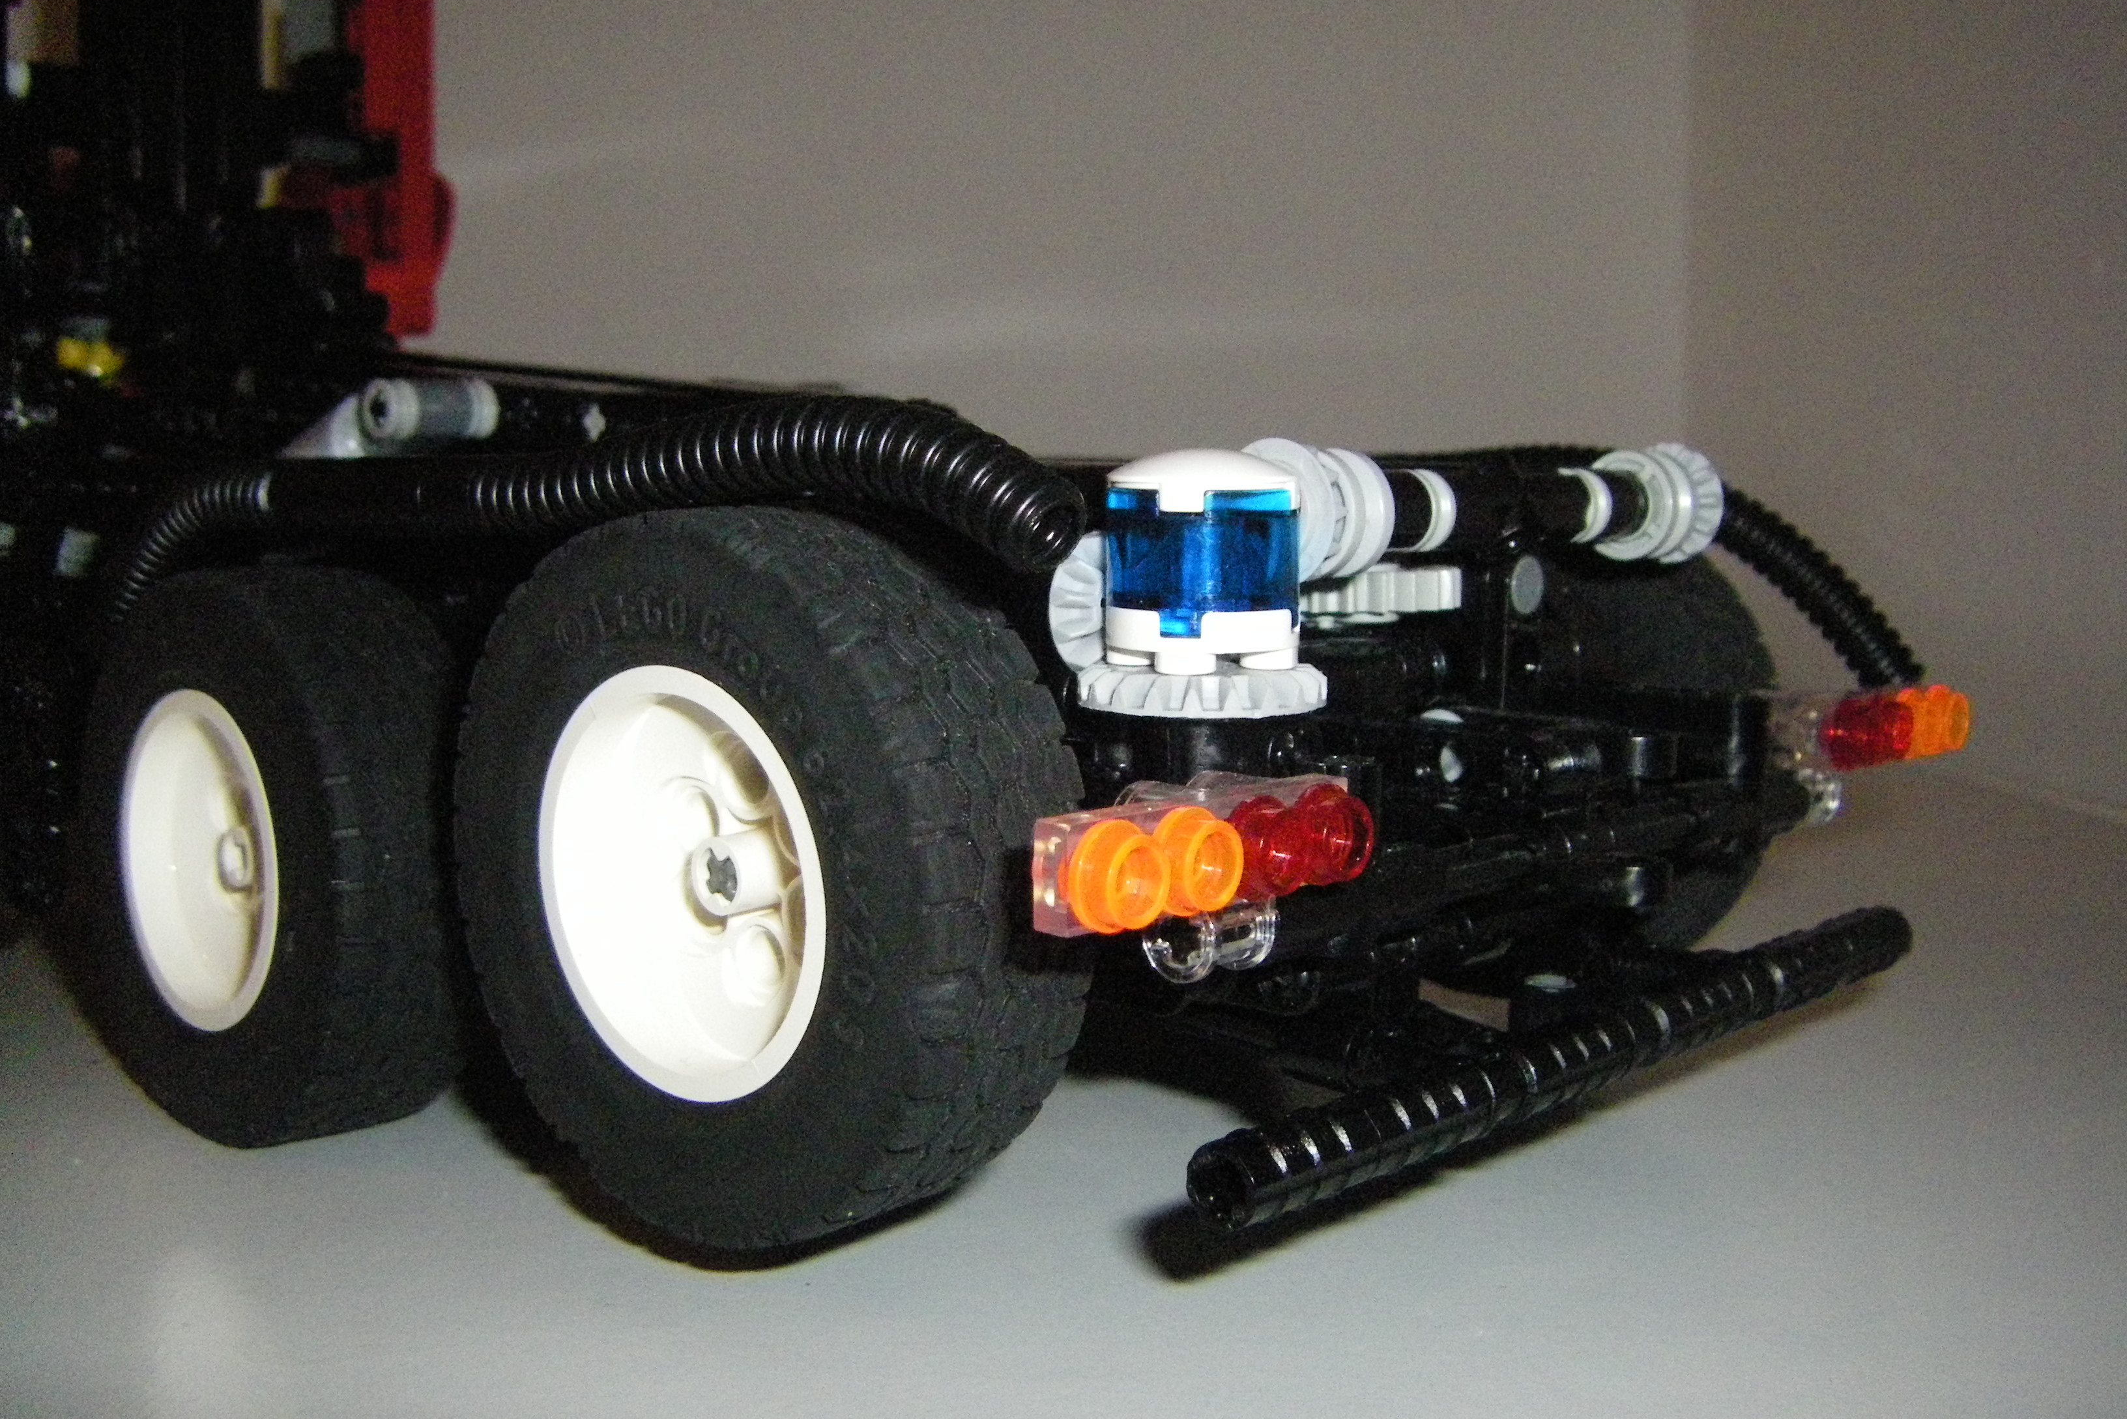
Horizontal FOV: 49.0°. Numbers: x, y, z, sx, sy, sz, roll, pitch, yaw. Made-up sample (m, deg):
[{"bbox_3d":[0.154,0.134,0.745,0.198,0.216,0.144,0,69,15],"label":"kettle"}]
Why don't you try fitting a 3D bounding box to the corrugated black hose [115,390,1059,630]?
[{"bbox_3d":[-0.056,-0.016,0.223,0.164,0.027,0.011,5,7,45],"label":"corrugated black hose"}]

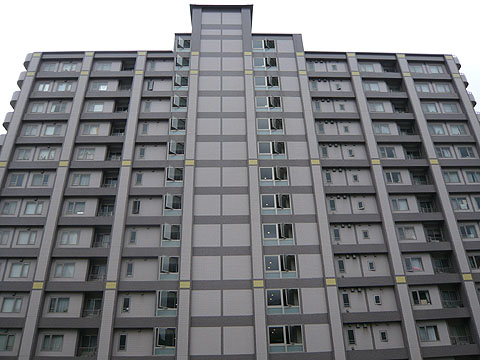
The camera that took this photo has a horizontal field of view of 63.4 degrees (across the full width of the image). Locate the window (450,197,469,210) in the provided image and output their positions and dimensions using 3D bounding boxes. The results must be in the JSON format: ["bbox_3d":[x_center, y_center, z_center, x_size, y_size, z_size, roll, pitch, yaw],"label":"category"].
[{"bbox_3d":[20.944,2.234,37.011,1.600,1.260,0.150,0,-29,-2],"label":"window"}]

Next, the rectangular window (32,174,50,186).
[{"bbox_3d":[-18.655,0.028,36.330,1.580,1.340,0.130,0,-28,-2],"label":"rectangular window"}]

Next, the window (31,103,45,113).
[{"bbox_3d":[-21.733,-7.799,41.713,1.490,1.400,0.150,0,-28,-2],"label":"window"}]

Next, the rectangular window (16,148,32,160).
[{"bbox_3d":[-21.552,-2.557,38.815,1.520,1.400,0.150,0,-28,-2],"label":"rectangular window"}]

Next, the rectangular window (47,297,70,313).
[{"bbox_3d":[-14.639,10.072,31.413,1.600,1.260,0.150,0,-29,-2],"label":"rectangular window"}]

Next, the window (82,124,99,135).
[{"bbox_3d":[-15.037,-5.076,39.190,1.580,1.340,0.130,0,-28,-2],"label":"window"}]

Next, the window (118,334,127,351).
[{"bbox_3d":[-9.542,13.134,31.453,0.550,1.270,0.150,0,-28,-2],"label":"window"}]

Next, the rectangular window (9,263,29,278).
[{"bbox_3d":[-18.543,7.594,32.657,1.600,1.260,0.150,0,-29,-2],"label":"rectangular window"}]

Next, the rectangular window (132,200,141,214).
[{"bbox_3d":[-9.649,2.556,36.221,0.700,1.400,0.150,0,-28,-2],"label":"rectangular window"}]

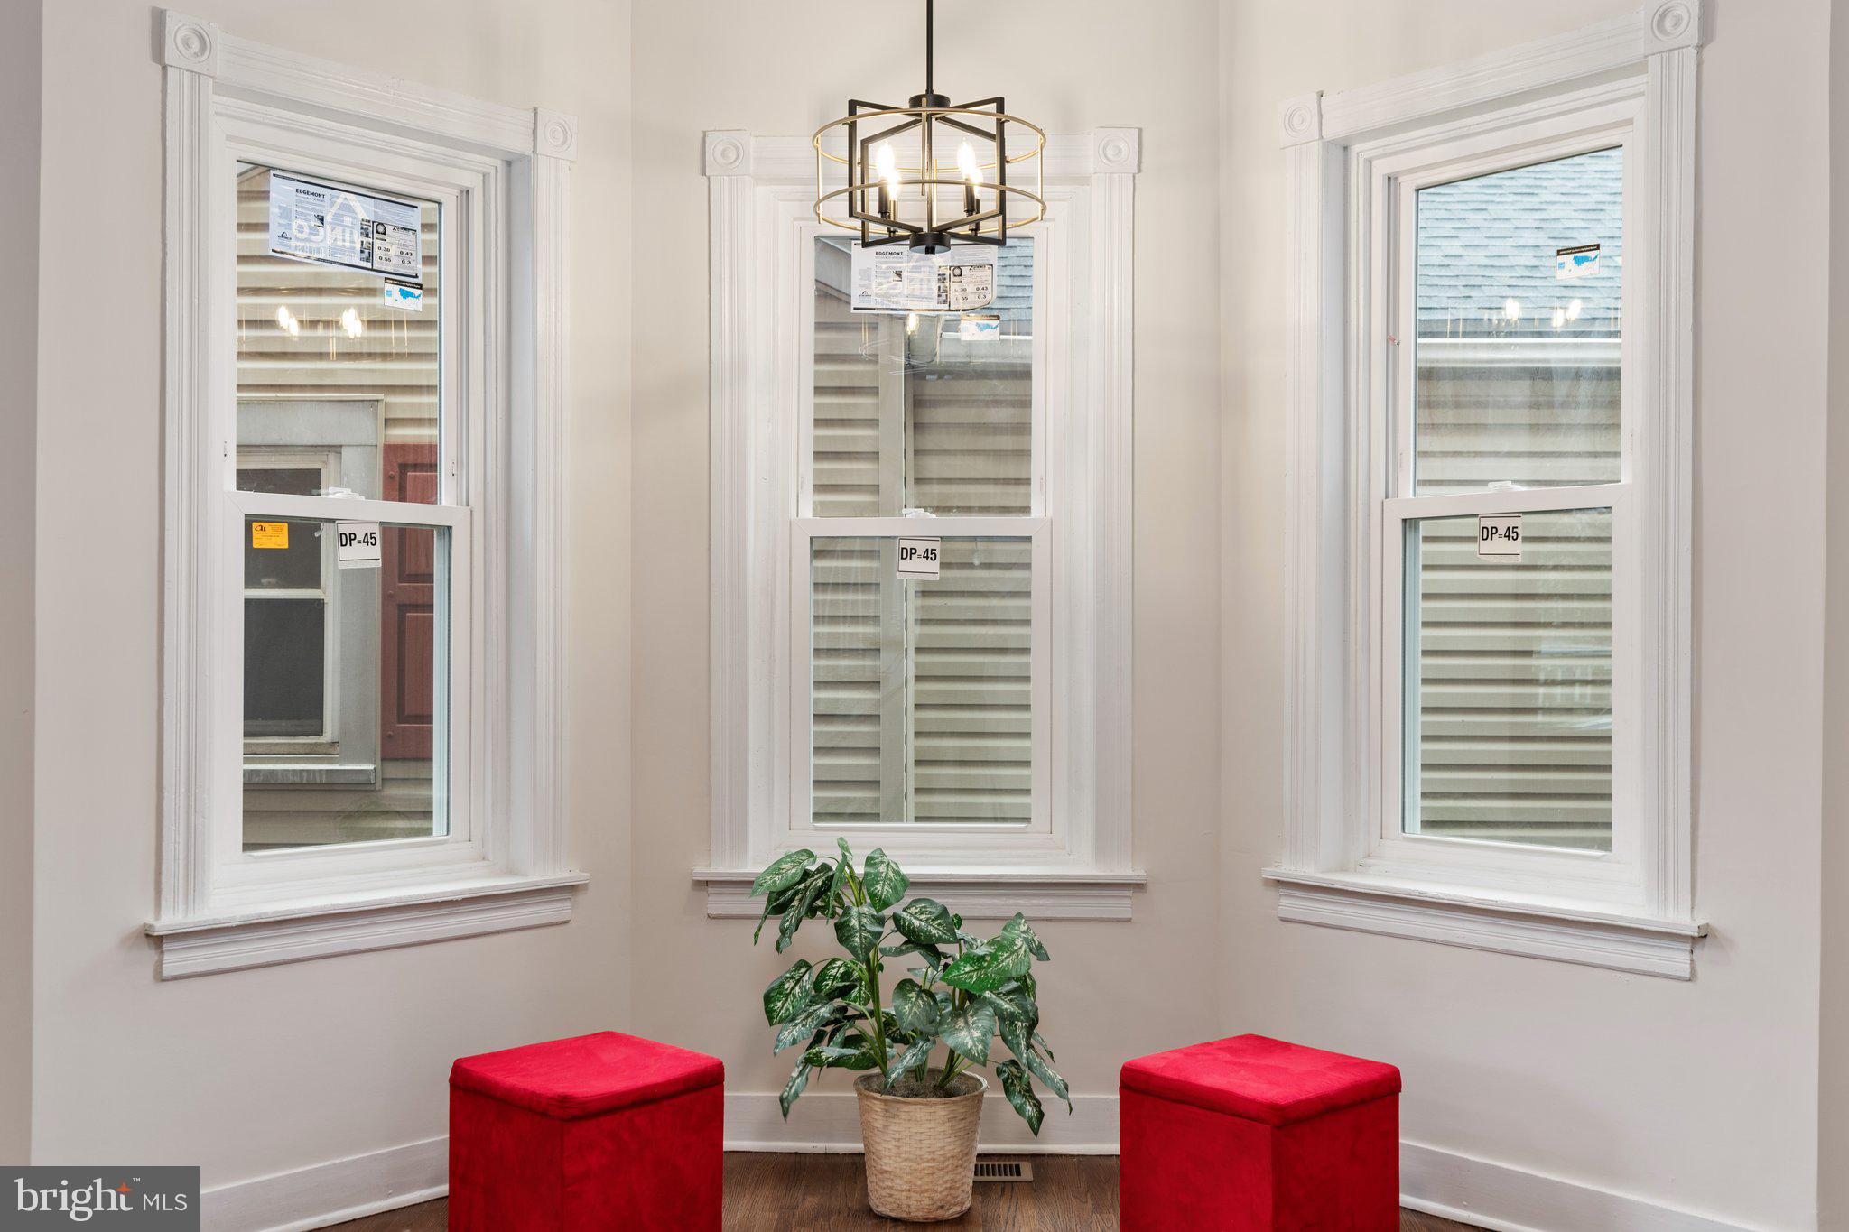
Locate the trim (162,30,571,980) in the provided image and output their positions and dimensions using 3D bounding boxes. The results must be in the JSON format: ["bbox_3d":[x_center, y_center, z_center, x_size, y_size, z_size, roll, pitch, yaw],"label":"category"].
[{"bbox_3d":[-1.120,-0.220,3.700,0.140,1.810,0.970,0,0,43],"label":"trim"}]

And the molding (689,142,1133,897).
[{"bbox_3d":[-0.010,-0.208,4.130,1.010,1.810,0.140,0,0,1],"label":"molding"}]

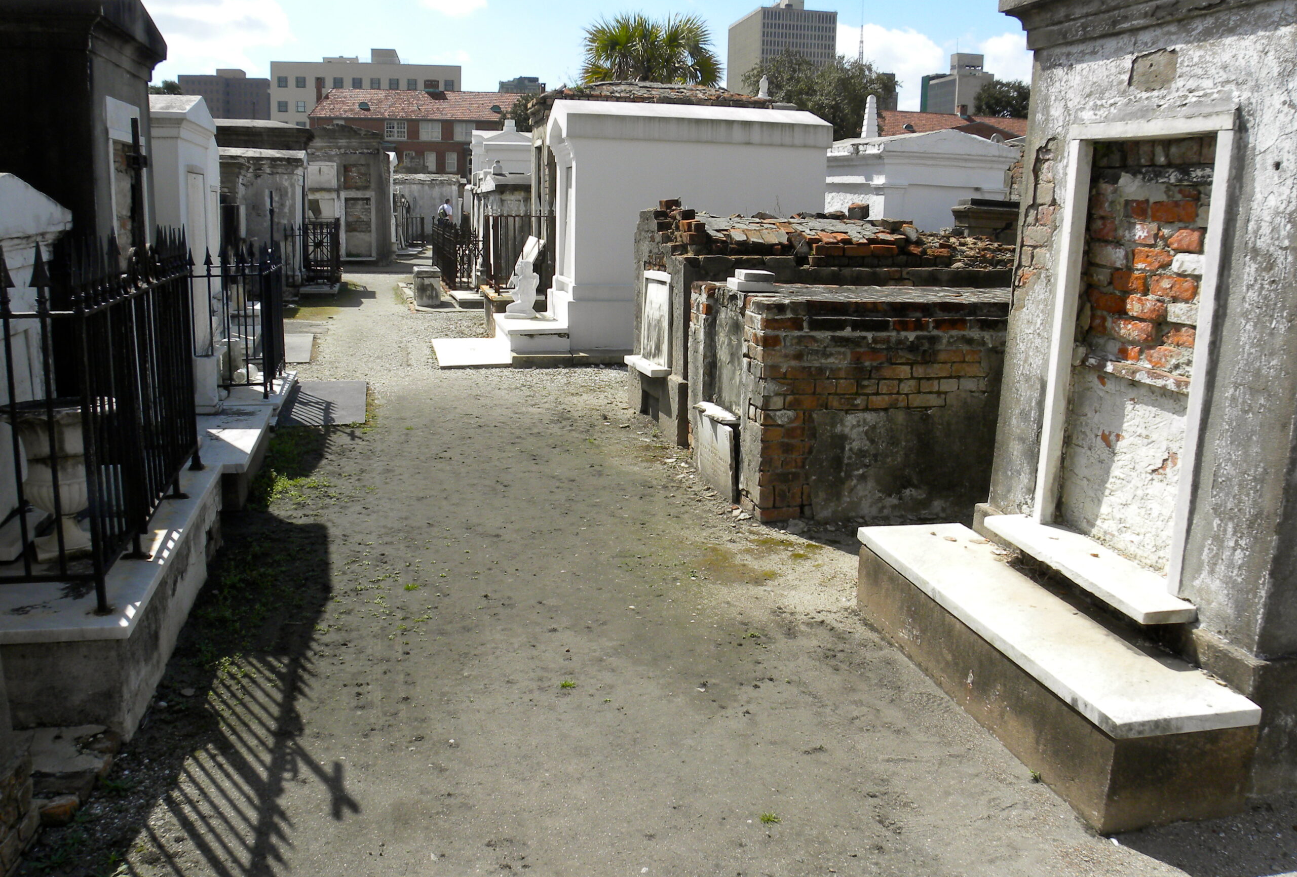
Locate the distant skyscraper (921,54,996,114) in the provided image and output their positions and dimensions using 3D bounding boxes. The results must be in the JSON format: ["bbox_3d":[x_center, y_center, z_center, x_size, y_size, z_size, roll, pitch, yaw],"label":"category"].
[{"bbox_3d":[148.312,-148.873,485.442,24.000,75.000,38.000,-1,14,-11],"label":"distant skyscraper"}]

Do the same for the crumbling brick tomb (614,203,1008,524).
[{"bbox_3d":[1.455,-0.763,6.808,2.750,1.600,3.440,-1,14,-11],"label":"crumbling brick tomb"}]

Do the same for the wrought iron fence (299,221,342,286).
[{"bbox_3d":[-5.760,-3.273,17.118,0.560,1.150,2.000,-2,14,-15],"label":"wrought iron fence"}]

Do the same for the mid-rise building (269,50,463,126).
[{"bbox_3d":[-61.444,-69.375,220.337,37.900,33.000,36.000,-1,14,-11],"label":"mid-rise building"}]

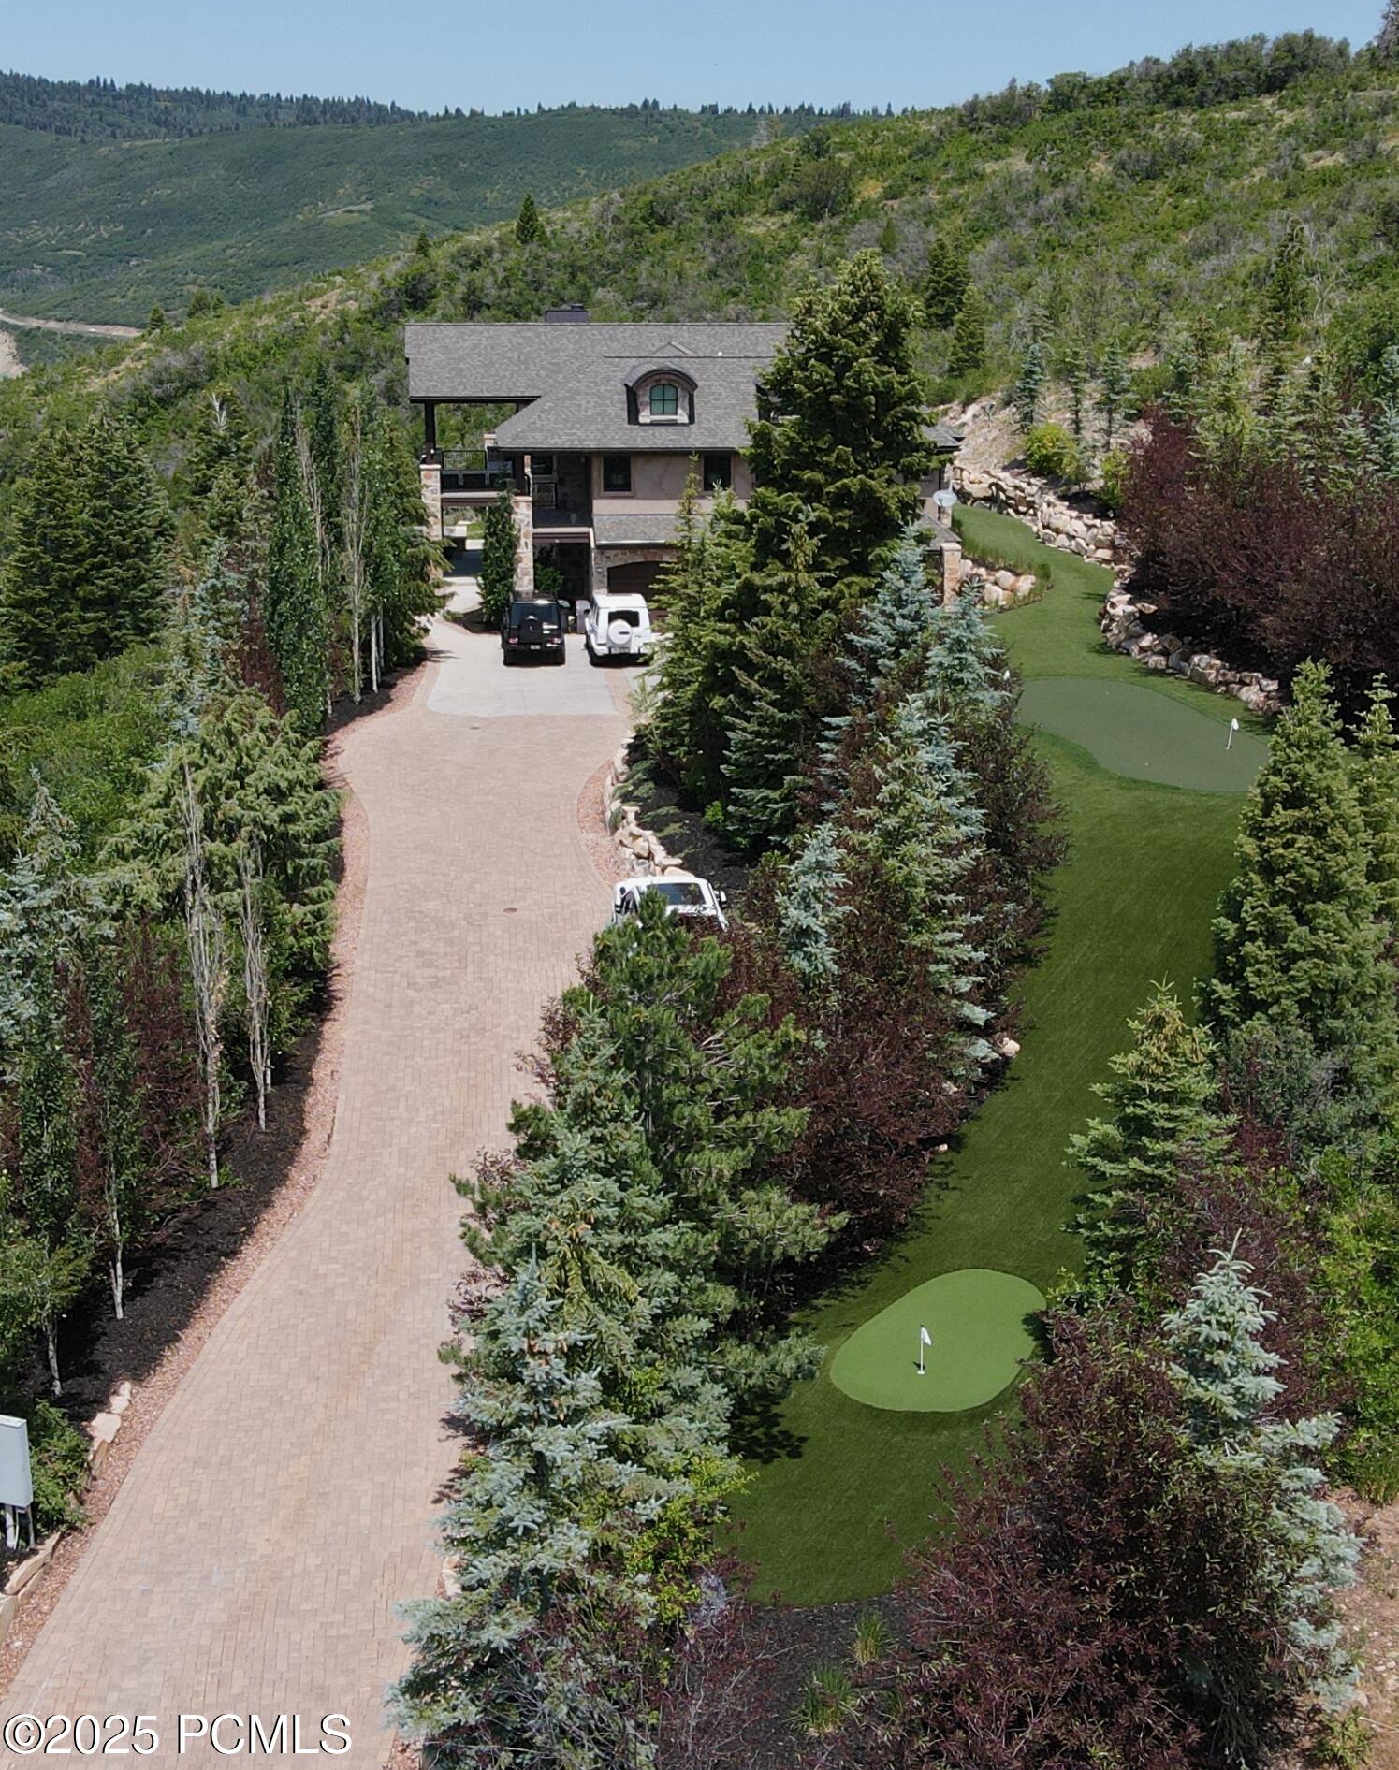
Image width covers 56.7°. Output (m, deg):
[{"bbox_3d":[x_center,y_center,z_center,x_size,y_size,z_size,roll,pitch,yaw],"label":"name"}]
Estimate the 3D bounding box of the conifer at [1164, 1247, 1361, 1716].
[{"bbox_3d":[5.614,6.281,13.382,2.900,6.240,2.900,0,23,0],"label":"conifer"}]

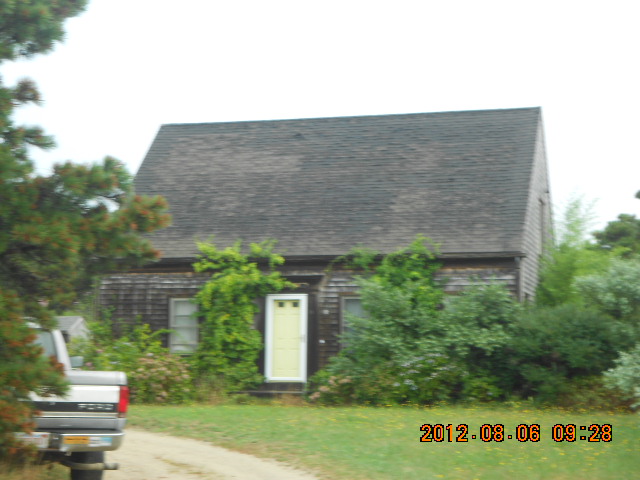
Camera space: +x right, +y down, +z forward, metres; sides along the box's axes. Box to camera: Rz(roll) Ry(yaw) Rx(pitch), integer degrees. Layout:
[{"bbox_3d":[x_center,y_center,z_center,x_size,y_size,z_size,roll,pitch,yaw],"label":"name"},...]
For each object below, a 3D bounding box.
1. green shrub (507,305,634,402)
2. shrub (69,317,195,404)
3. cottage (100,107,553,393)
[{"bbox_3d":[5.349,2.401,30.041,2.650,1.958,2.300,-1,-4,10],"label":"green shrub"},{"bbox_3d":[-4.101,2.569,30.547,2.700,1.765,2.100,0,-4,-8],"label":"shrub"},{"bbox_3d":[0.677,0.275,36.684,10.231,7.048,8.775,-1,-4,14],"label":"cottage"}]

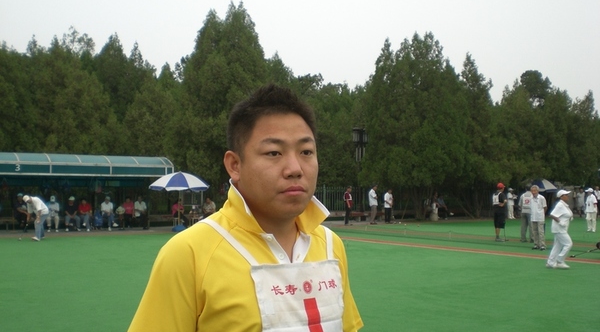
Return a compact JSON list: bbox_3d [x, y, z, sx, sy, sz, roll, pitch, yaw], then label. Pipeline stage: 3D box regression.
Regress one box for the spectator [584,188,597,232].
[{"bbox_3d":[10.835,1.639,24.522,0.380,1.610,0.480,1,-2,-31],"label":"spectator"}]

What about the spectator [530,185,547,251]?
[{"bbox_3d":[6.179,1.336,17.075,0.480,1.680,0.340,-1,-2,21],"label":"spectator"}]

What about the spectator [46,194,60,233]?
[{"bbox_3d":[-8.906,1.735,23.819,0.500,1.290,0.750,1,-2,-16],"label":"spectator"}]

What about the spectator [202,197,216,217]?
[{"bbox_3d":[-3.584,1.845,25.818,0.750,1.190,0.520,2,-2,-41],"label":"spectator"}]

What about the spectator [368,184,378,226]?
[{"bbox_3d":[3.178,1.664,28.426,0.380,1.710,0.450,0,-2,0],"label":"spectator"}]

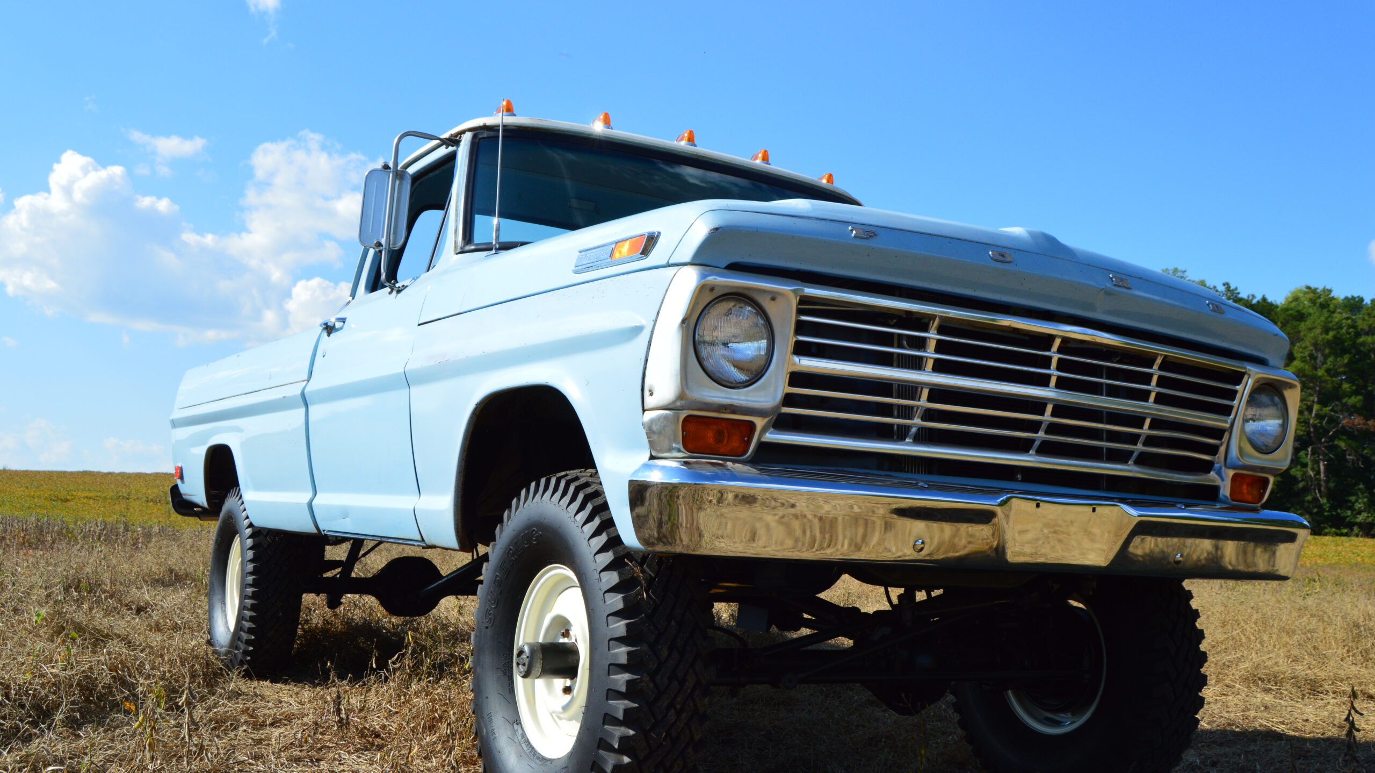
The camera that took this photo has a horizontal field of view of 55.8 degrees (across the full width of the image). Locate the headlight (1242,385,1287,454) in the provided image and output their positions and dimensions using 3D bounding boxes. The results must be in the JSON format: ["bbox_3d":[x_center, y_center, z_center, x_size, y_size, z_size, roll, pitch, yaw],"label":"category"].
[{"bbox_3d":[1.538,0.085,3.476,0.190,0.190,0.080,7,-7,-31],"label":"headlight"}]

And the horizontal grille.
[{"bbox_3d":[0.822,0.030,3.017,1.480,0.330,0.140,7,-7,-31],"label":"horizontal grille"}]

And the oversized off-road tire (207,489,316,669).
[{"bbox_3d":[-1.971,0.891,5.885,0.250,0.830,0.830,7,-7,-31],"label":"oversized off-road tire"}]

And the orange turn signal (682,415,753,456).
[{"bbox_3d":[0.059,0.102,2.631,0.180,0.085,0.045,7,-7,-31],"label":"orange turn signal"}]

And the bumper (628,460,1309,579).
[{"bbox_3d":[0.792,0.336,3.006,2.000,0.190,0.240,7,-7,-31],"label":"bumper"}]

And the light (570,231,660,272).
[{"bbox_3d":[-0.170,-0.303,2.954,0.045,0.070,0.370,7,-7,-31],"label":"light"}]

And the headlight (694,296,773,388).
[{"bbox_3d":[0.088,-0.089,2.598,0.190,0.190,0.080,7,-7,-31],"label":"headlight"}]

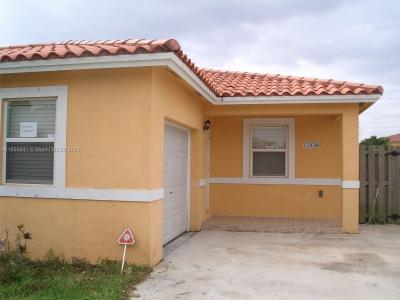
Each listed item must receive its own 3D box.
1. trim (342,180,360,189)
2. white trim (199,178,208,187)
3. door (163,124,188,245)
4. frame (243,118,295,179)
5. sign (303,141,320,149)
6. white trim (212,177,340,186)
[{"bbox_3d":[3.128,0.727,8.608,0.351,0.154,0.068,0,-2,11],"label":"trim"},{"bbox_3d":[0.107,0.734,9.477,0.049,0.154,0.926,0,-2,11],"label":"white trim"},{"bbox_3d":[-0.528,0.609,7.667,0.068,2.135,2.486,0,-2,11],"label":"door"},{"bbox_3d":[1.686,-0.050,10.211,1.273,1.478,0.068,0,-2,11],"label":"frame"},{"bbox_3d":[2.693,-0.130,10.033,0.390,0.166,0.029,0,-2,11],"label":"sign"},{"bbox_3d":[1.848,0.763,10.165,3.266,0.154,0.049,0,-2,11],"label":"white trim"}]

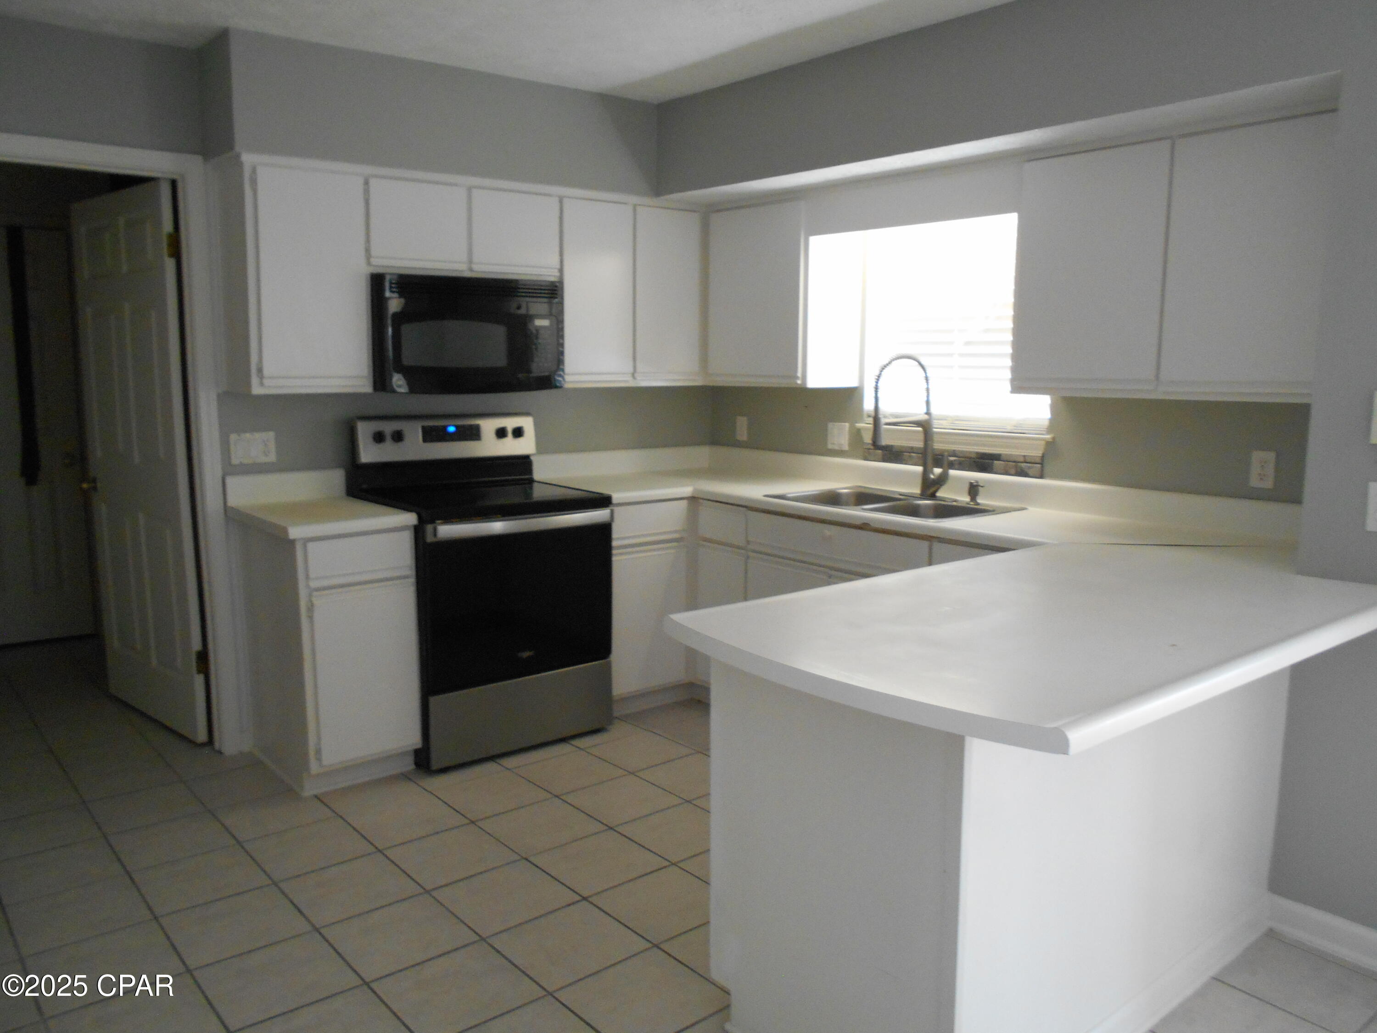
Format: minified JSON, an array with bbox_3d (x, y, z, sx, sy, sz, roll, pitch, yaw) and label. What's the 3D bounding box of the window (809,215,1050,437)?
[{"bbox_3d":[1.020,-0.754,4.032,0.100,0.815,0.910,-6,11,-40],"label":"window"}]

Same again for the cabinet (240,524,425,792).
[{"bbox_3d":[-1.279,0.453,3.670,0.405,0.872,0.600,-6,11,-40],"label":"cabinet"}]

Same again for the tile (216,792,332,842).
[{"bbox_3d":[-1.319,0.951,3.303,0.299,0.010,0.299,-6,11,-40],"label":"tile"}]

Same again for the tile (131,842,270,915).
[{"bbox_3d":[-1.355,1.011,2.878,0.299,0.010,0.299,-6,11,-40],"label":"tile"}]

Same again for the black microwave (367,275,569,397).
[{"bbox_3d":[-0.897,-0.687,3.965,0.757,0.420,0.400,-6,11,-40],"label":"black microwave"}]

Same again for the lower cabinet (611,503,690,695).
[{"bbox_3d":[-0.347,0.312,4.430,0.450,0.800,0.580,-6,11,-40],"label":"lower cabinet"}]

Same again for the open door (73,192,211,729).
[{"bbox_3d":[-2.114,-0.205,3.968,0.880,2.030,0.037,7,11,41],"label":"open door"}]

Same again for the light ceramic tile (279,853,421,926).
[{"bbox_3d":[-0.930,1.027,2.854,0.304,0.010,0.304,-6,11,-40],"label":"light ceramic tile"}]

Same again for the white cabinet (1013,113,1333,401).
[{"bbox_3d":[1.495,-0.747,3.094,0.326,0.790,0.982,-6,10,-40],"label":"white cabinet"}]

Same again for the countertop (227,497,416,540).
[{"bbox_3d":[-1.251,-0.004,3.494,0.430,0.038,0.640,-6,10,-40],"label":"countertop"}]

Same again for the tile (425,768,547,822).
[{"bbox_3d":[-0.656,0.934,3.462,0.299,0.010,0.299,-6,11,-40],"label":"tile"}]

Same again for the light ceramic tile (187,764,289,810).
[{"bbox_3d":[-1.519,0.913,3.494,0.300,0.010,0.300,-6,10,-40],"label":"light ceramic tile"}]

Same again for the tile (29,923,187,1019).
[{"bbox_3d":[-1.395,1.077,2.474,0.304,0.010,0.304,-6,11,-40],"label":"tile"}]

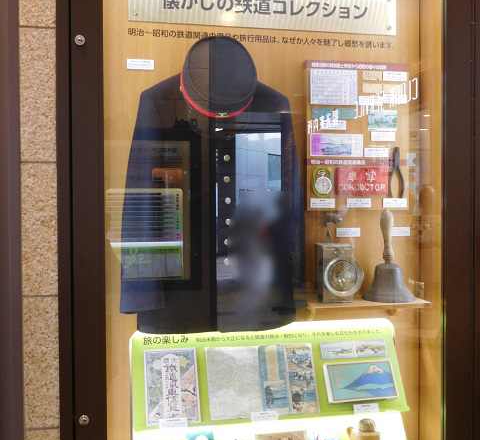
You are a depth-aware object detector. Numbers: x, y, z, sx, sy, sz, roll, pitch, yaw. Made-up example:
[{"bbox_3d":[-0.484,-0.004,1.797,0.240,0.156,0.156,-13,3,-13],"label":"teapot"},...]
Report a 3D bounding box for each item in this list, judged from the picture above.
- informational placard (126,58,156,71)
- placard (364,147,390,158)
[{"bbox_3d":[-0.257,-0.403,1.682,0.071,0.026,0.004,-1,1,-12],"label":"informational placard"},{"bbox_3d":[0.380,-0.186,1.796,0.071,0.025,0.004,-1,1,-12],"label":"placard"}]

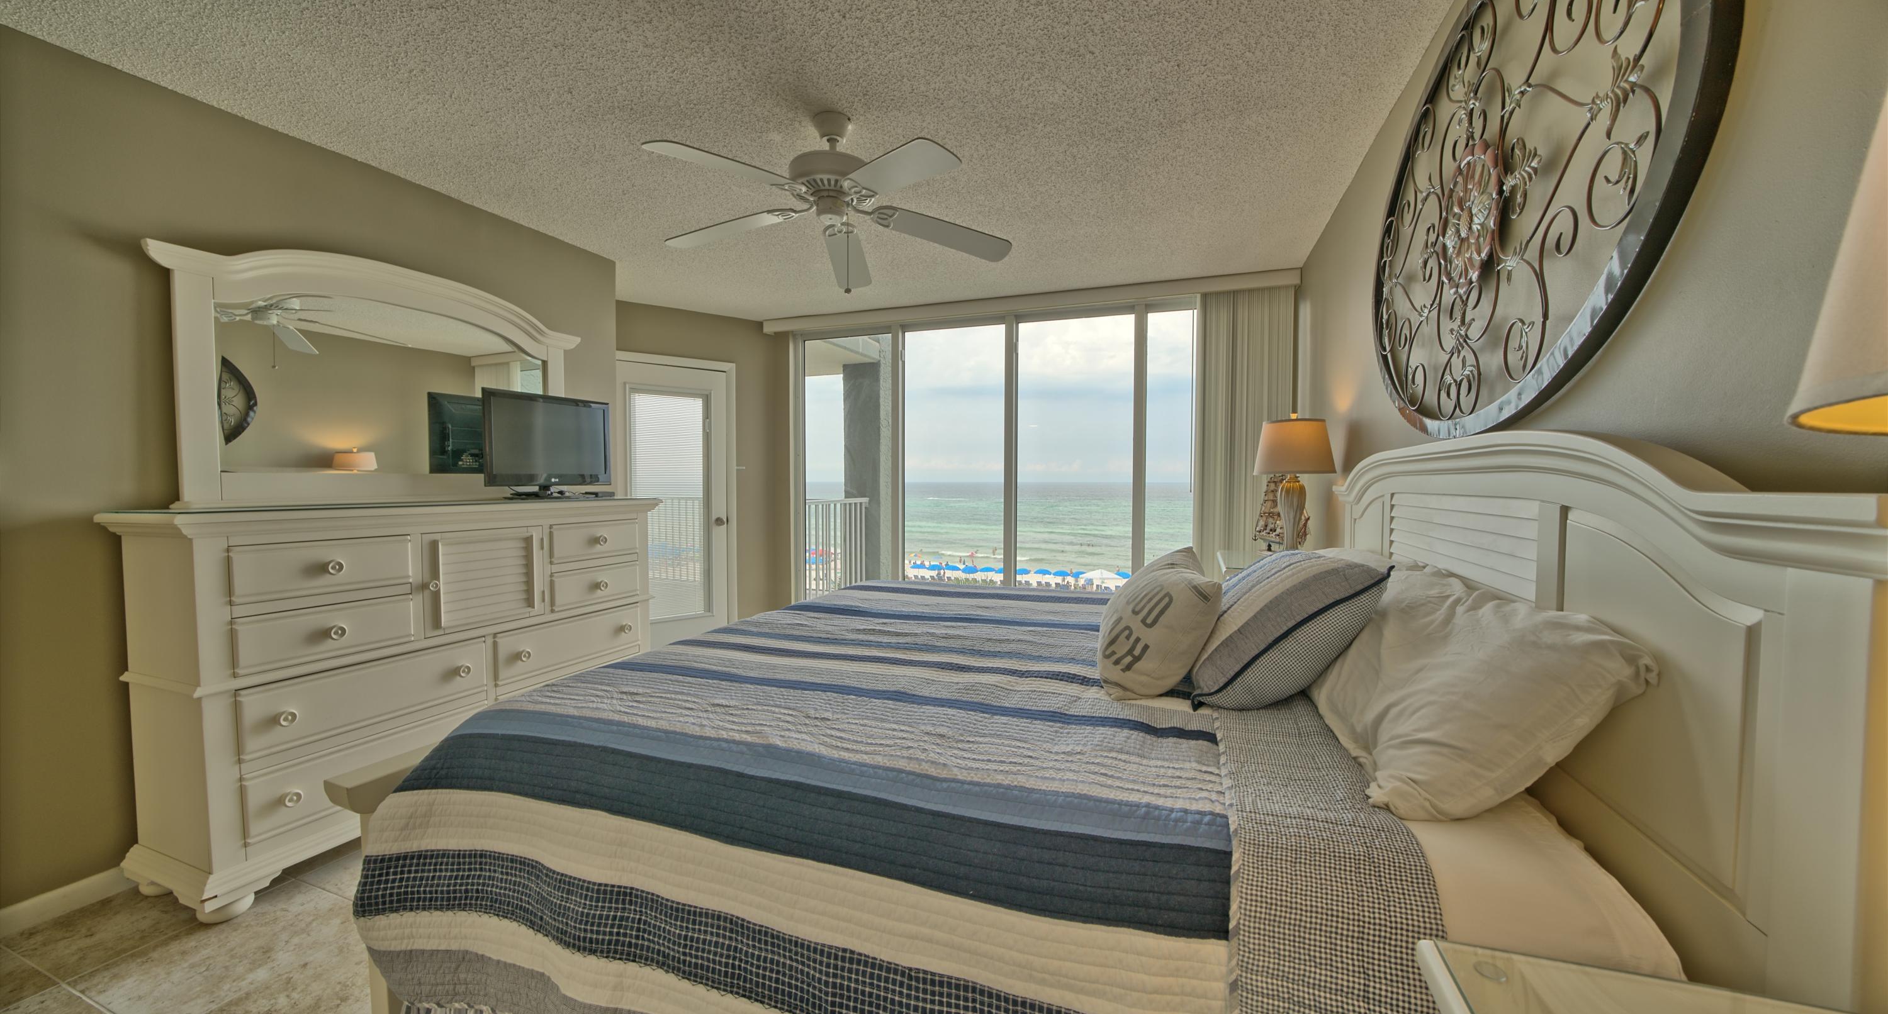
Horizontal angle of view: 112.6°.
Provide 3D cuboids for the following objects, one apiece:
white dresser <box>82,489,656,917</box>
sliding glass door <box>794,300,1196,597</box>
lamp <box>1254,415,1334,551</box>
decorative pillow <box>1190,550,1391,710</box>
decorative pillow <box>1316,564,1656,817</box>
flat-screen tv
[{"bbox_3d":[-1.954,0.566,2.551,0.468,1.143,1.680,1,2,20],"label":"white dresser"},{"bbox_3d":[0.277,-0.123,4.434,3.020,2.380,0.120,1,2,20],"label":"sliding glass door"},{"bbox_3d":[1.478,-0.059,2.692,0.360,0.655,0.360,1,2,20],"label":"lamp"},{"bbox_3d":[0.688,0.234,1.315,0.430,0.190,0.440,-43,-12,17],"label":"decorative pillow"},{"bbox_3d":[0.819,0.266,1.107,0.420,0.190,0.630,-45,-13,16],"label":"decorative pillow"},{"bbox_3d":[-1.867,-0.272,2.991,0.170,0.495,0.645,1,2,20],"label":"flat-screen tv"}]

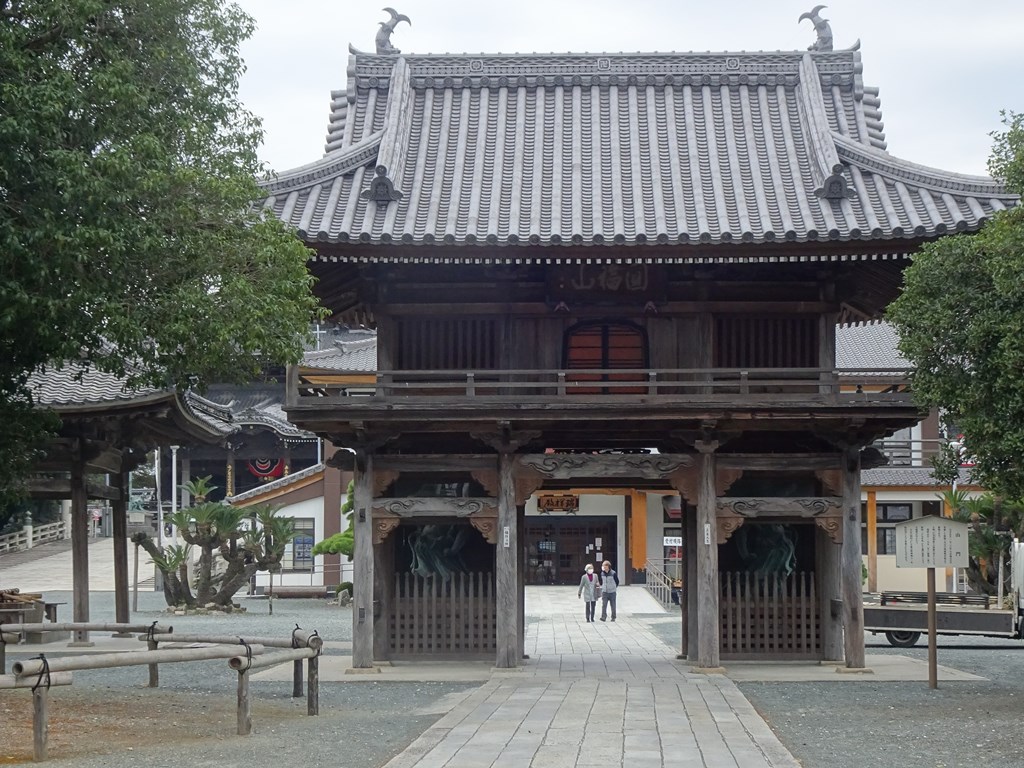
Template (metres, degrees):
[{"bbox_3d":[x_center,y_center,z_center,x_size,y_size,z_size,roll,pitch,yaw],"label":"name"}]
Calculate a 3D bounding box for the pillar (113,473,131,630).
[{"bbox_3d":[-7.930,3.339,31.398,0.265,3.500,0.265,-2,-7,0],"label":"pillar"}]

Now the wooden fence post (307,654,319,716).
[{"bbox_3d":[-2.092,3.185,16.255,0.110,0.623,0.110,0,-7,2],"label":"wooden fence post"}]

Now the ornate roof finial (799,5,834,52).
[{"bbox_3d":[5.057,-5.904,25.555,0.581,0.813,0.340,0,-7,2],"label":"ornate roof finial"}]

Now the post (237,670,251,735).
[{"bbox_3d":[-2.519,2.999,14.556,0.120,0.610,0.120,0,-7,0],"label":"post"}]

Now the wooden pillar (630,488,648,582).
[{"bbox_3d":[4.768,5.742,57.598,0.520,3.500,0.520,0,-7,0],"label":"wooden pillar"}]

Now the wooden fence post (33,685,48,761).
[{"bbox_3d":[-3.851,2.779,12.631,0.120,0.610,0.120,0,-7,0],"label":"wooden fence post"}]

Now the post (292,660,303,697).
[{"bbox_3d":[-2.551,3.447,18.470,0.115,0.610,0.115,0,-7,0],"label":"post"}]

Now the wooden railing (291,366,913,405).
[{"bbox_3d":[1.320,0.025,22.203,9.167,0.545,0.160,0,-7,2],"label":"wooden railing"}]

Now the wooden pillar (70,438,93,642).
[{"bbox_3d":[-8.119,3.018,28.968,0.300,3.694,0.300,-3,-8,1],"label":"wooden pillar"}]

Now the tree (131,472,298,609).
[{"bbox_3d":[-9.206,4.998,47.818,4.900,4.100,4.400,0,-7,0],"label":"tree"}]

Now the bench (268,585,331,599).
[{"bbox_3d":[-8.378,8.230,60.729,2.450,0.540,0.450,0,-7,0],"label":"bench"}]

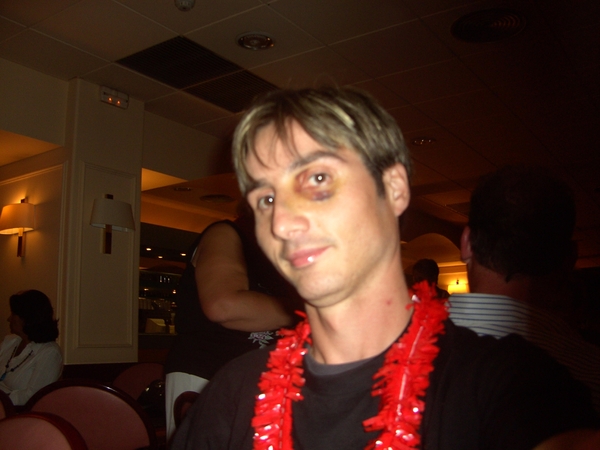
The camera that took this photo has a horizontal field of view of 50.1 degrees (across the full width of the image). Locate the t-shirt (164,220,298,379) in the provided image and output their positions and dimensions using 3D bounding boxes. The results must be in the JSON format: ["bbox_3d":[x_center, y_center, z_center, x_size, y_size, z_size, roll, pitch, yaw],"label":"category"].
[{"bbox_3d":[-0.225,0.277,2.350,0.360,0.590,0.470,-5,-11,24],"label":"t-shirt"}]

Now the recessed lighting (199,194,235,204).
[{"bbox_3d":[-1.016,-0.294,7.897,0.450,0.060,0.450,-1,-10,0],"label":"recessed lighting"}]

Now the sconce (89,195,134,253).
[{"bbox_3d":[-1.235,-0.009,4.255,0.165,0.400,0.370,-7,-12,33],"label":"sconce"}]

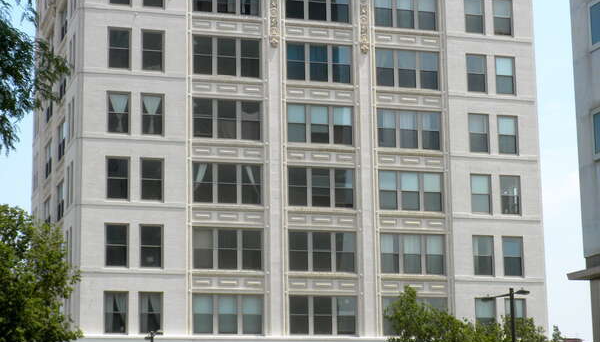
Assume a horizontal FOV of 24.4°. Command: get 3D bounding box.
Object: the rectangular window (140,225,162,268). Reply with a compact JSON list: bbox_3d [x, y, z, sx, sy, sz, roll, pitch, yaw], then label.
[{"bbox_3d":[-8.612,4.401,80.712,1.378,2.471,0.150,3,-12,-17],"label":"rectangular window"}]

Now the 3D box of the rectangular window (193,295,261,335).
[{"bbox_3d":[-4.274,8.617,83.045,4.399,2.419,0.250,3,-12,-17],"label":"rectangular window"}]

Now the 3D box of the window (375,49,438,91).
[{"bbox_3d":[6.547,-6.150,84.332,4.168,2.382,0.220,3,-12,-17],"label":"window"}]

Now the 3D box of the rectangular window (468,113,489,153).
[{"bbox_3d":[11.661,-2.402,90.331,1.431,2.565,0.250,3,-12,-17],"label":"rectangular window"}]

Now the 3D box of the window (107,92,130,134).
[{"bbox_3d":[-10.414,-3.306,79.684,1.386,2.487,0.200,3,-12,-17],"label":"window"}]

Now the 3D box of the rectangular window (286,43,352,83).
[{"bbox_3d":[1.246,-6.800,87.882,4.403,2.550,0.250,3,-12,-17],"label":"rectangular window"}]

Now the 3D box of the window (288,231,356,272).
[{"bbox_3d":[1.382,4.975,85.577,4.359,2.522,0.250,3,-12,-17],"label":"window"}]

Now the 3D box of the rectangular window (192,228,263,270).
[{"bbox_3d":[-4.142,4.530,80.069,4.210,2.431,0.200,3,-12,-17],"label":"rectangular window"}]

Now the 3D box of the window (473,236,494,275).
[{"bbox_3d":[11.228,5.220,84.747,1.387,2.447,0.200,3,-12,-17],"label":"window"}]

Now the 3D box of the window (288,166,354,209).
[{"bbox_3d":[1.371,1.066,85.922,4.391,2.533,0.200,3,-12,-17],"label":"window"}]

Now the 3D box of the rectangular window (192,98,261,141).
[{"bbox_3d":[-4.262,-2.993,81.549,4.216,2.432,0.200,3,-12,-17],"label":"rectangular window"}]

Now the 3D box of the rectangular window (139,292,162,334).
[{"bbox_3d":[-8.390,8.012,78.203,1.378,2.349,0.200,3,-11,-17],"label":"rectangular window"}]

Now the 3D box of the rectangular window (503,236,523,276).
[{"bbox_3d":[13.118,5.313,85.320,1.374,2.457,0.200,3,-12,-17],"label":"rectangular window"}]

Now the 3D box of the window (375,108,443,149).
[{"bbox_3d":[7.029,-2.605,88.892,4.410,2.537,0.250,3,-12,-17],"label":"window"}]

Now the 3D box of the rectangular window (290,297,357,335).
[{"bbox_3d":[1.372,8.331,79.785,4.090,2.183,0.220,3,-12,-17],"label":"rectangular window"}]

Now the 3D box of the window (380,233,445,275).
[{"bbox_3d":[7.107,5.236,86.882,4.343,2.522,0.200,3,-12,-17],"label":"window"}]

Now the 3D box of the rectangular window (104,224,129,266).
[{"bbox_3d":[-10.148,4.132,76.970,1.267,2.406,0.220,3,-12,-17],"label":"rectangular window"}]

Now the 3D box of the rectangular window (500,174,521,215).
[{"bbox_3d":[13.612,1.607,89.643,1.458,2.577,0.200,3,-12,-17],"label":"rectangular window"}]

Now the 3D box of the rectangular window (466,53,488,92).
[{"bbox_3d":[11.154,-6.083,87.246,1.372,2.449,0.200,3,-11,-17],"label":"rectangular window"}]

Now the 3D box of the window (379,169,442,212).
[{"bbox_3d":[6.771,1.305,84.140,4.195,2.462,0.200,3,-12,-17],"label":"window"}]

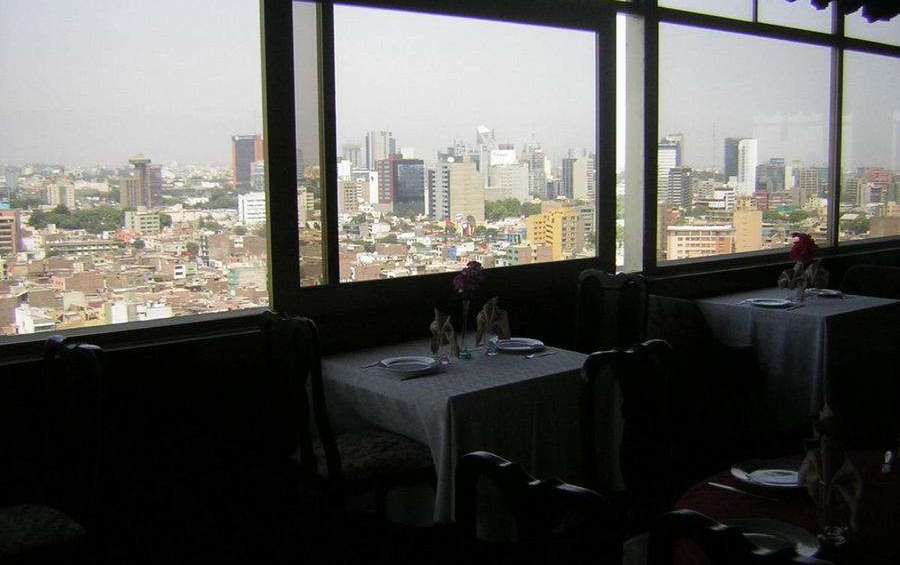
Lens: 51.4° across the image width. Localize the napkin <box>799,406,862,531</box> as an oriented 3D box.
[{"bbox_3d":[0.922,0.451,2.267,0.155,0.287,0.130,3,8,23],"label":"napkin"}]

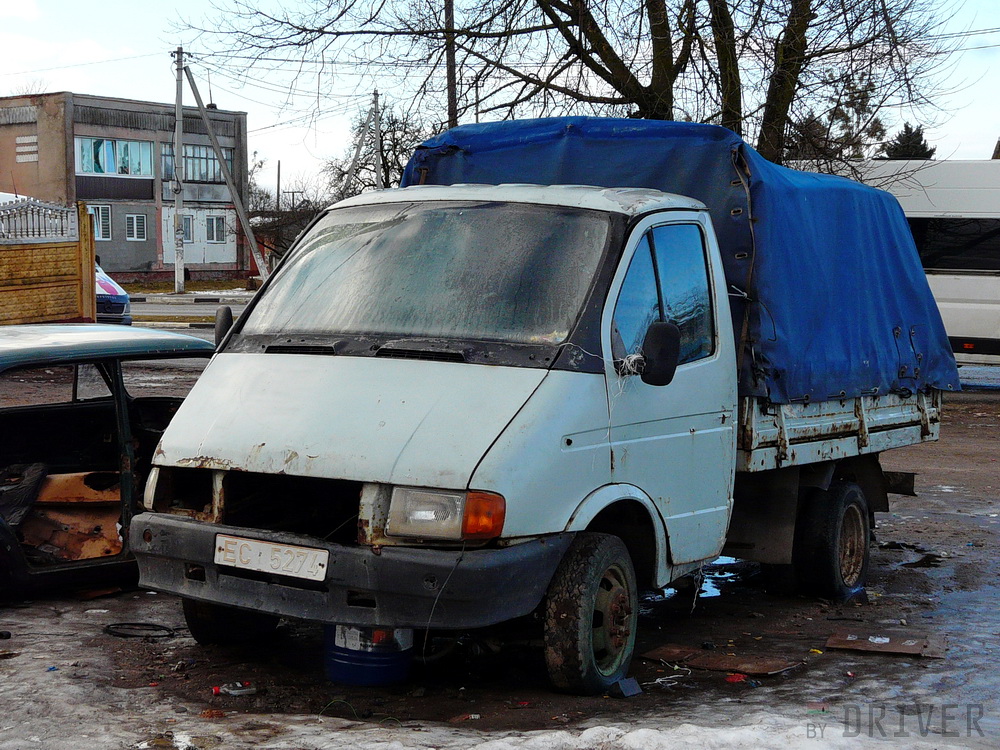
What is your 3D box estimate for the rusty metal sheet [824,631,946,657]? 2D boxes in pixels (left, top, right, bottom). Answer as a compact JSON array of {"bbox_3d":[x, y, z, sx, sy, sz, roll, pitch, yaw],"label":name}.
[{"bbox_3d":[1.810,1.251,6.615,0.550,0.030,0.370,1,2,27],"label":"rusty metal sheet"}]

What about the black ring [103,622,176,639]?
[{"bbox_3d":[-1.724,1.208,6.770,0.345,0.030,0.340,1,2,0],"label":"black ring"}]

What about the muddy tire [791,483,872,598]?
[{"bbox_3d":[1.887,0.933,7.940,0.200,0.660,0.660,3,2,32],"label":"muddy tire"}]

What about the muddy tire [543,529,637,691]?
[{"bbox_3d":[0.367,0.923,5.470,0.190,0.650,0.660,2,2,24],"label":"muddy tire"}]

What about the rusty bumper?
[{"bbox_3d":[-0.691,0.706,5.310,1.880,0.330,0.570,3,2,32],"label":"rusty bumper"}]

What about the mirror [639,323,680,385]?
[{"bbox_3d":[0.606,-0.080,5.313,0.150,0.250,0.090,3,2,23],"label":"mirror"}]

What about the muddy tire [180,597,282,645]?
[{"bbox_3d":[-1.113,0.867,6.385,0.190,0.650,0.660,2,2,26],"label":"muddy tire"}]

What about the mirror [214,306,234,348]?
[{"bbox_3d":[-1.265,-0.198,6.473,0.150,0.250,0.090,4,3,40],"label":"mirror"}]

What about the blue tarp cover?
[{"bbox_3d":[1.170,-0.602,8.248,2.100,1.340,3.400,3,2,32],"label":"blue tarp cover"}]

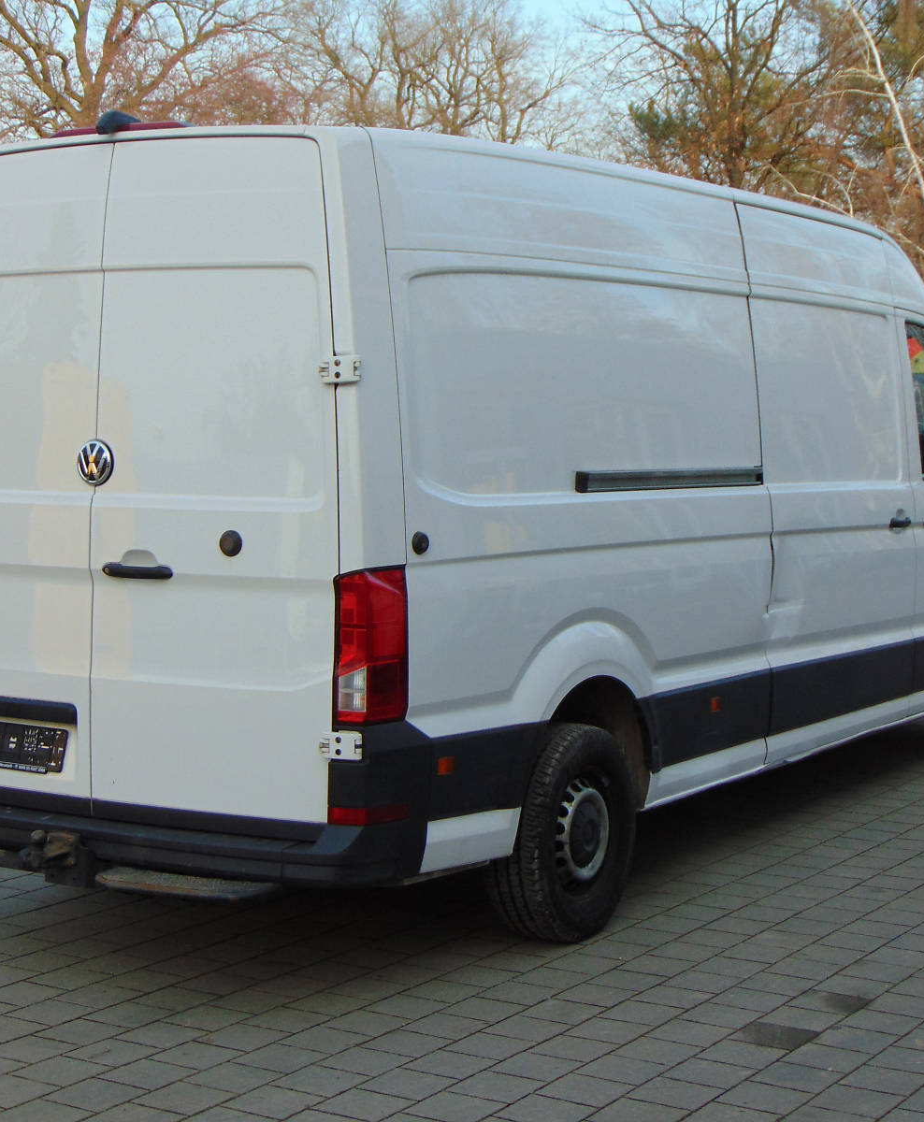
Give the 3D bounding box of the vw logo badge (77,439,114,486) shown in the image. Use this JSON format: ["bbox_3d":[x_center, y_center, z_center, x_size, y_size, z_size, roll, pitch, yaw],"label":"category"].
[{"bbox_3d":[-1.089,-0.291,6.421,0.145,0.145,0.022,3,5,32],"label":"vw logo badge"}]

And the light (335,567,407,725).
[{"bbox_3d":[-0.262,0.233,6.059,0.138,0.440,0.190,3,5,32],"label":"light"}]

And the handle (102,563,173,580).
[{"bbox_3d":[-0.950,0.030,6.337,0.265,0.043,0.060,3,5,32],"label":"handle"}]

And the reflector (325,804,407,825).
[{"bbox_3d":[-0.261,0.712,6.111,0.130,0.053,0.210,3,5,32],"label":"reflector"}]

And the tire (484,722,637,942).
[{"bbox_3d":[0.332,0.887,7.159,0.230,0.696,0.708,3,5,32],"label":"tire"}]

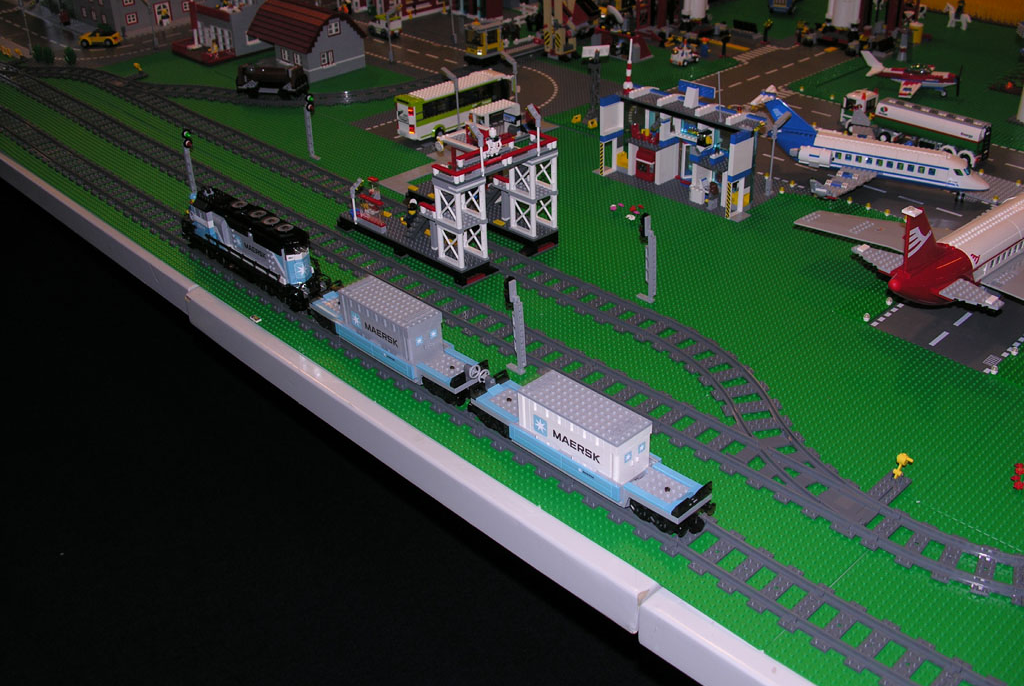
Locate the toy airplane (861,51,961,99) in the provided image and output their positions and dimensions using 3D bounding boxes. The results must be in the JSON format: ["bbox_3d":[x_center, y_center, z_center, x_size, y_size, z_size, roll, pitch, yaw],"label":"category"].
[{"bbox_3d":[0.754,-0.509,1.965,0.197,0.080,0.215,10,34,19],"label":"toy airplane"}]

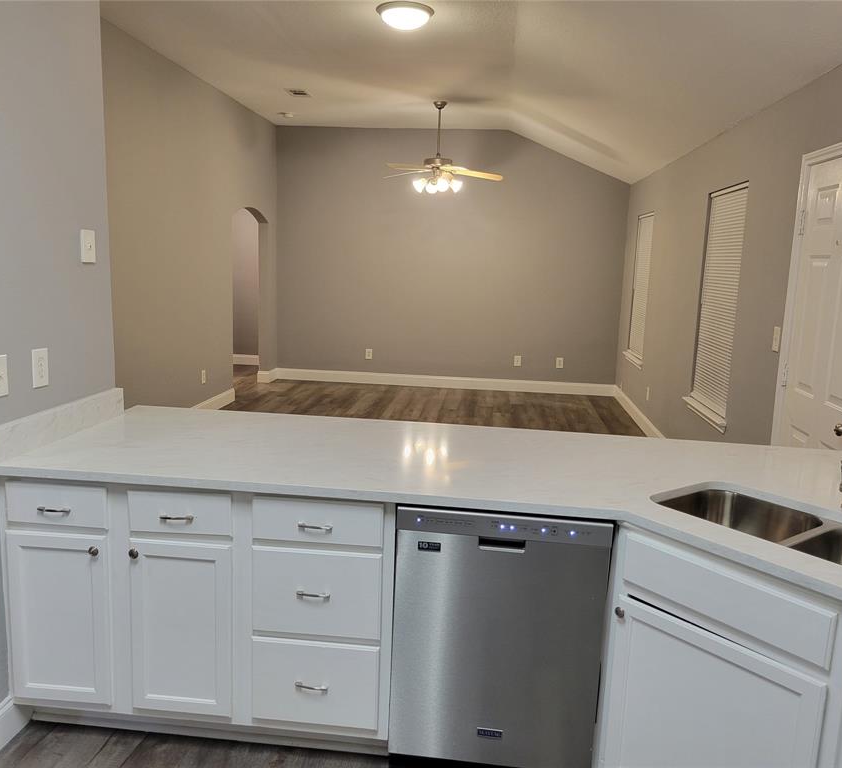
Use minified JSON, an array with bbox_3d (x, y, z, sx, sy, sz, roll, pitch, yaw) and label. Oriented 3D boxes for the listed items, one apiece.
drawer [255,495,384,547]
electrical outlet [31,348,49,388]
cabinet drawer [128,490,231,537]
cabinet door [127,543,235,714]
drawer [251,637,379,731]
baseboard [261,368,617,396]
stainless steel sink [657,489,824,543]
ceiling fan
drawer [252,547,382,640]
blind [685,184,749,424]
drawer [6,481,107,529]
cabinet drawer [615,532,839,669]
[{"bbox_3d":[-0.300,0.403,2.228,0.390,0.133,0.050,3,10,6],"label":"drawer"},{"bbox_3d":[-1.249,-0.054,2.533,0.010,0.120,0.075,3,10,6],"label":"electrical outlet"},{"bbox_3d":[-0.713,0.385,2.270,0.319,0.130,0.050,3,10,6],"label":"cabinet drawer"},{"bbox_3d":[-0.726,0.744,2.345,0.313,0.549,0.025,3,9,5],"label":"cabinet door"},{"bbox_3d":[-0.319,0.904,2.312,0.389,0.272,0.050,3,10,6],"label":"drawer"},{"bbox_3d":[0.251,-0.017,9.239,4.072,0.136,0.022,3,10,6],"label":"baseboard"},{"bbox_3d":[0.898,0.469,2.200,0.367,0.190,0.355,-5,12,-37],"label":"stainless steel sink"},{"bbox_3d":[0.190,-2.255,7.350,1.240,0.840,1.240,3,10,6],"label":"ceiling fan"},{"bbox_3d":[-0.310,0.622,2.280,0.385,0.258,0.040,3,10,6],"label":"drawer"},{"bbox_3d":[1.941,-0.533,4.987,0.050,1.435,0.890,3,10,6],"label":"blind"},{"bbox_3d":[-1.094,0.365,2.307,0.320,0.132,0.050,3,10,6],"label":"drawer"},{"bbox_3d":[0.720,0.508,1.869,0.025,0.127,0.540,-5,12,-37],"label":"cabinet drawer"}]

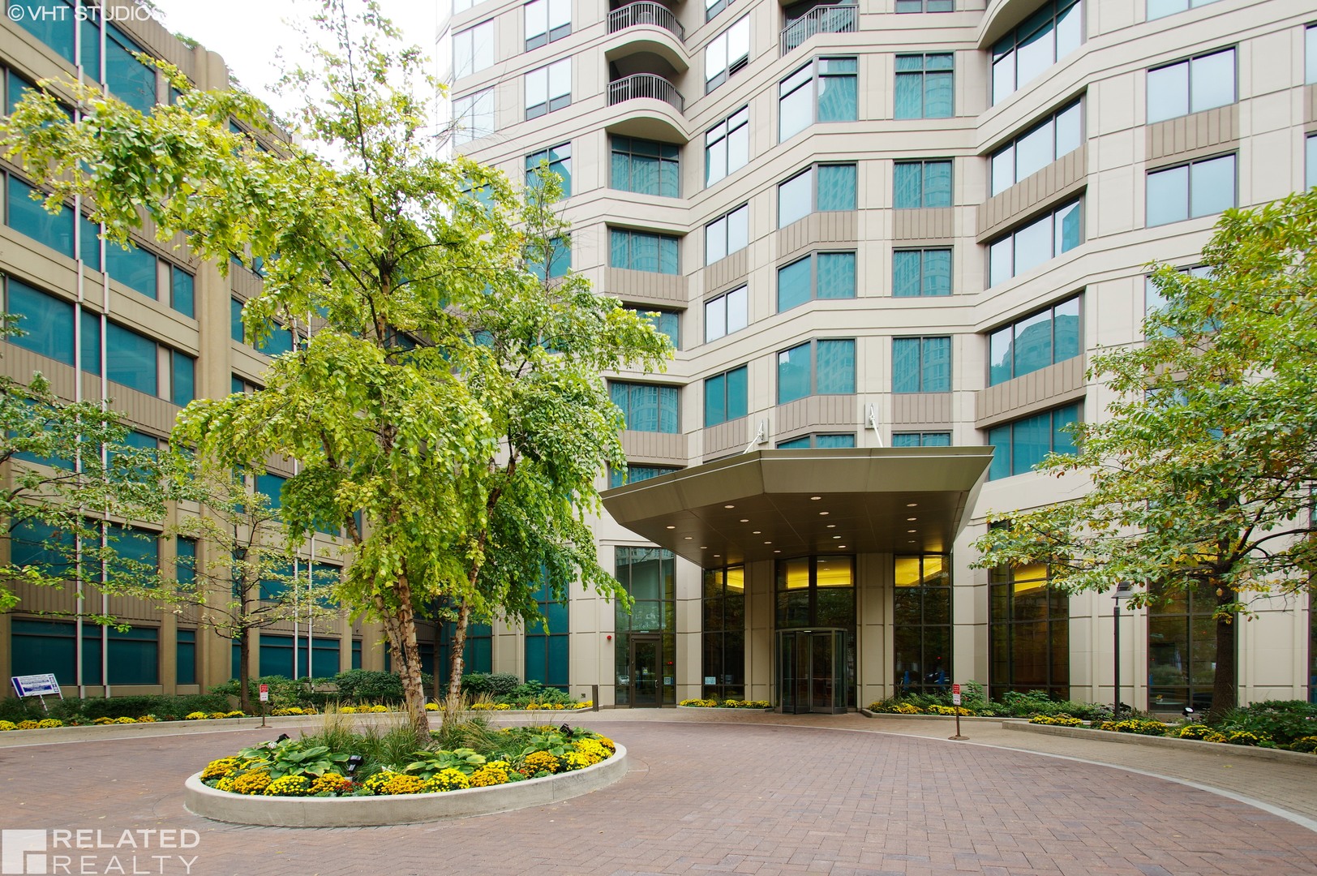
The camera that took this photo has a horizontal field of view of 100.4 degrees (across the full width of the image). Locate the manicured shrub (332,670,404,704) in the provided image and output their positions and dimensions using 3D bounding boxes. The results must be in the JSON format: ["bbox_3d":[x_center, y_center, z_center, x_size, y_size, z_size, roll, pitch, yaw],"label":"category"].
[{"bbox_3d":[-8.042,6.841,15.066,1.985,1.018,1.425,2,-3,-45],"label":"manicured shrub"}]

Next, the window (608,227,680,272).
[{"bbox_3d":[-0.517,-7.039,20.785,2.634,1.460,0.150,0,0,-9],"label":"window"}]

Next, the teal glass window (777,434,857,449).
[{"bbox_3d":[5.157,0.938,18.093,2.537,1.957,0.548,-1,-4,19],"label":"teal glass window"}]

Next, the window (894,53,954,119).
[{"bbox_3d":[8.623,-11.405,17.821,1.859,2.128,0.150,0,0,2],"label":"window"}]

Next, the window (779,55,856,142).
[{"bbox_3d":[5.498,-11.779,18.935,2.597,2.264,0.559,-1,-4,19],"label":"window"}]

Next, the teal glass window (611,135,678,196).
[{"bbox_3d":[-0.514,-10.667,21.630,2.781,2.137,0.200,1,-4,-9],"label":"teal glass window"}]

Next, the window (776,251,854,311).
[{"bbox_3d":[5.157,-5.159,18.031,2.495,1.620,0.499,0,0,19],"label":"window"}]

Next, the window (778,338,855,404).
[{"bbox_3d":[4.958,-2.107,17.286,2.464,1.883,0.509,-1,-2,19],"label":"window"}]

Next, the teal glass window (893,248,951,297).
[{"bbox_3d":[8.215,-5.151,17.001,1.893,1.558,0.200,0,-2,2],"label":"teal glass window"}]

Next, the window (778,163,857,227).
[{"bbox_3d":[5.421,-8.349,18.702,2.583,1.615,0.548,-1,-4,19],"label":"window"}]

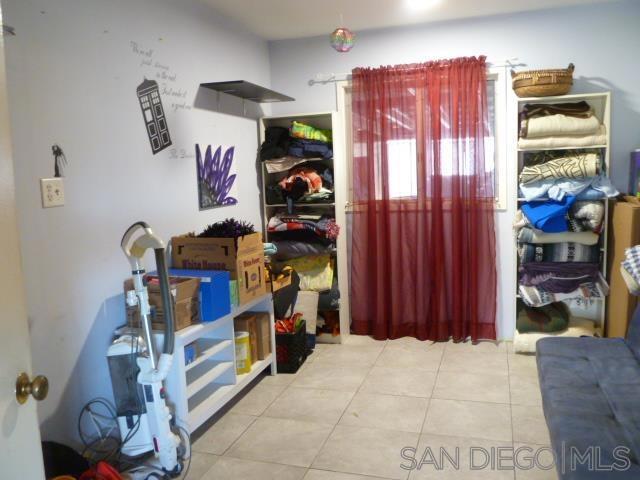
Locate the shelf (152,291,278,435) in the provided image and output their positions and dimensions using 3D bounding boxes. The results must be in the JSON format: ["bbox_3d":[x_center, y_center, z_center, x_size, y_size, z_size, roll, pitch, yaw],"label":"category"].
[{"bbox_3d":[-0.654,0.690,3.019,0.345,0.600,1.100,-1,6,18],"label":"shelf"}]

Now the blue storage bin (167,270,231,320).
[{"bbox_3d":[-0.707,0.304,2.843,0.378,0.242,0.208,0,6,21],"label":"blue storage bin"}]

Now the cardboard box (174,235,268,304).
[{"bbox_3d":[-0.602,0.170,3.216,0.410,0.390,0.365,-1,6,18],"label":"cardboard box"}]

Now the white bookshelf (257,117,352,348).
[{"bbox_3d":[-0.111,-0.084,4.265,0.605,1.806,0.297,0,6,18],"label":"white bookshelf"}]

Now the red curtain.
[{"bbox_3d":[0.773,-0.265,4.001,1.090,2.130,0.120,-1,6,18],"label":"red curtain"}]

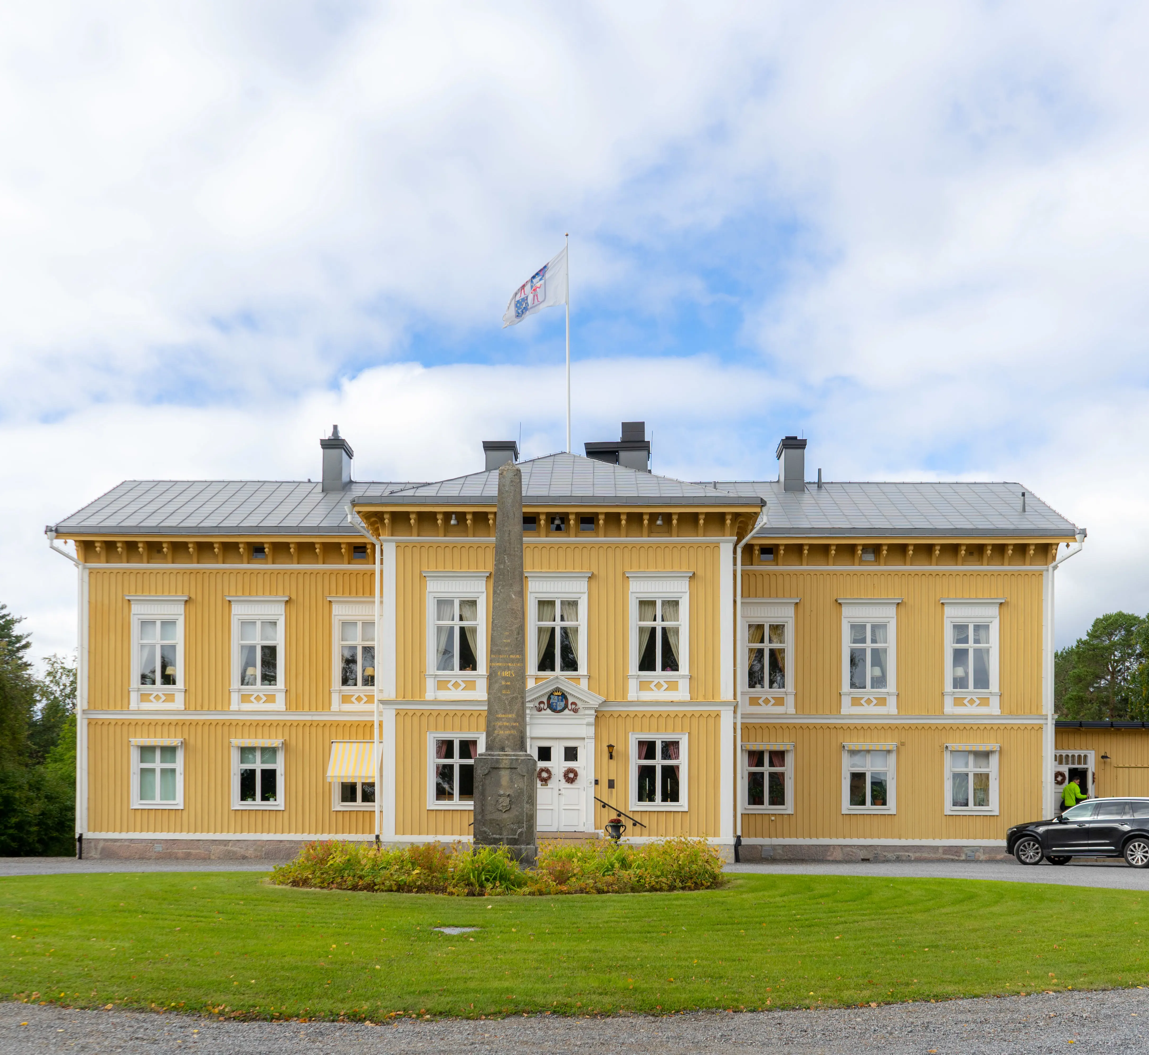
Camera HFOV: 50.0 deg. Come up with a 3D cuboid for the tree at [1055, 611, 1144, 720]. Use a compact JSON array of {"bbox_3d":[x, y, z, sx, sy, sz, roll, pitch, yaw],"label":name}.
[{"bbox_3d":[25.800,9.800,60.000,5.200,11.800,5.200,-1,-3,24],"label":"tree"}]

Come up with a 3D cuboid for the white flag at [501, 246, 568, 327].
[{"bbox_3d":[-1.250,-7.450,38.000,2.200,2.450,0.600,-1,-3,14],"label":"white flag"}]

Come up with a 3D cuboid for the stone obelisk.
[{"bbox_3d":[-1.240,2.480,21.900,1.140,7.350,1.140,0,-3,1],"label":"stone obelisk"}]

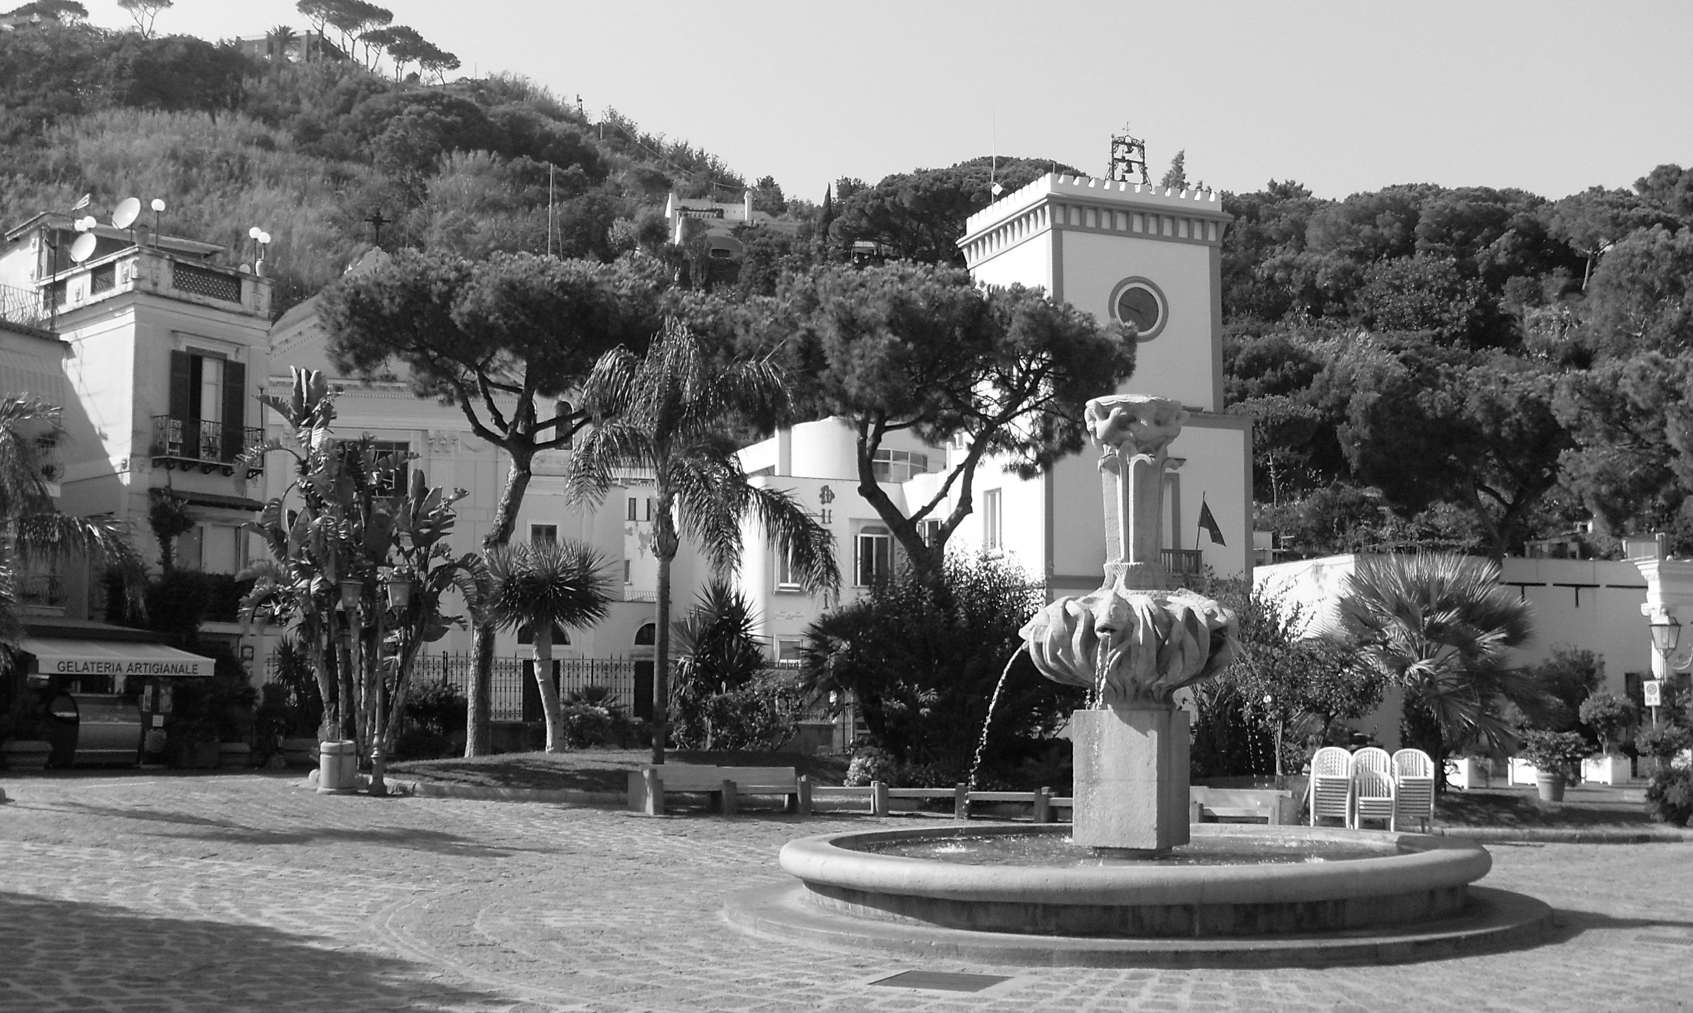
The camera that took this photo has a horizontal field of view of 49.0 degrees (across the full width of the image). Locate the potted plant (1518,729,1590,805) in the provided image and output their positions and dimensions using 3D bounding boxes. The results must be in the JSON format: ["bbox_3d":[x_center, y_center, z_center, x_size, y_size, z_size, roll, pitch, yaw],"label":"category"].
[{"bbox_3d":[10.771,3.950,28.330,1.070,1.130,1.050,0,-6,0],"label":"potted plant"}]

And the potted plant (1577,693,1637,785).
[{"bbox_3d":[14.196,4.329,34.726,1.100,1.750,1.050,0,-6,0],"label":"potted plant"}]

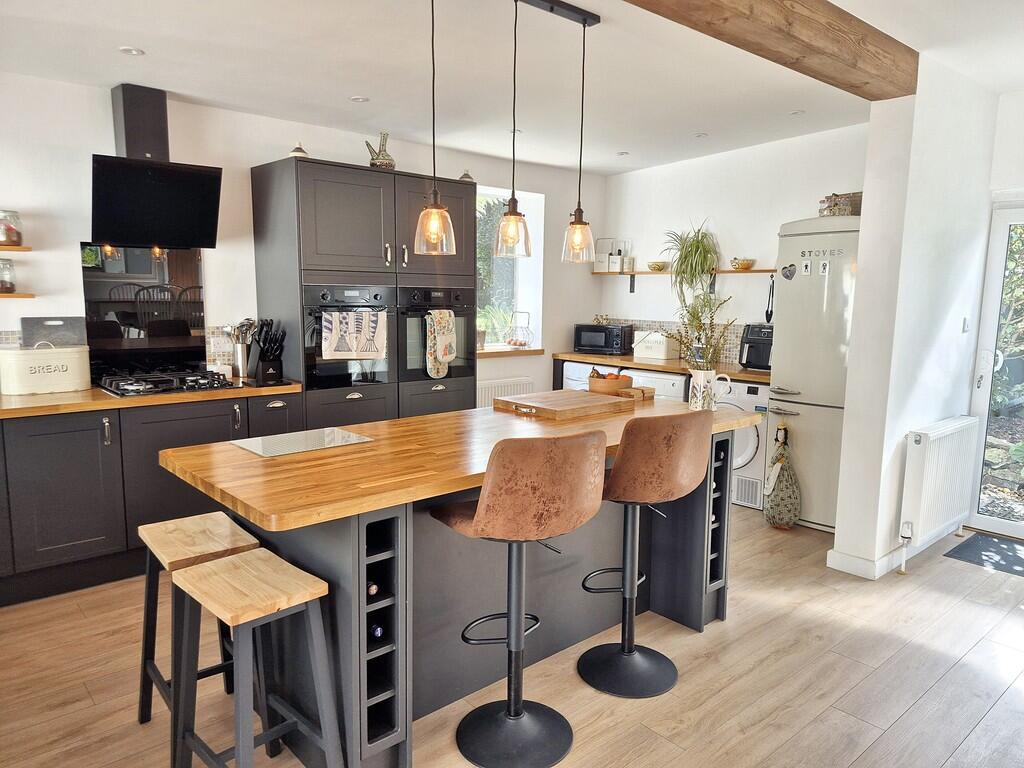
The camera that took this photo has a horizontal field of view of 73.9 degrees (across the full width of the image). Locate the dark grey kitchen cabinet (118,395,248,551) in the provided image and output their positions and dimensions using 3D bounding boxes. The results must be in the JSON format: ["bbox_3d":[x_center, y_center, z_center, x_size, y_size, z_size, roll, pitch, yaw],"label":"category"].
[{"bbox_3d":[-1.844,0.427,3.757,0.610,0.710,0.570,-5,9,-38],"label":"dark grey kitchen cabinet"}]

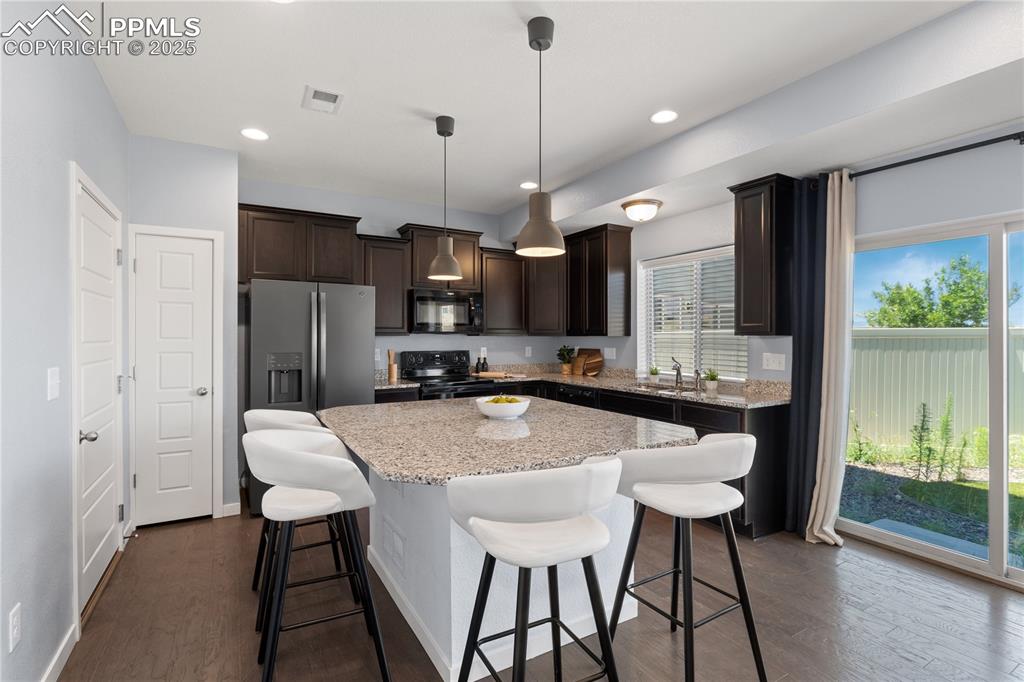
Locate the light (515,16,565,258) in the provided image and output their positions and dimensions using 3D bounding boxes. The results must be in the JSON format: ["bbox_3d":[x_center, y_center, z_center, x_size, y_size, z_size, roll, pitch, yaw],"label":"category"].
[{"bbox_3d":[0.131,-0.911,2.181,0.225,1.025,0.225,0,0,0],"label":"light"}]

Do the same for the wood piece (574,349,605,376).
[{"bbox_3d":[0.843,0.243,5.387,0.120,0.308,0.430,0,0,-30],"label":"wood piece"}]

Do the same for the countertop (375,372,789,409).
[{"bbox_3d":[0.244,0.423,4.123,2.460,0.046,3.005,0,0,-30],"label":"countertop"}]

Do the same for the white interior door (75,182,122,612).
[{"bbox_3d":[-2.260,0.277,2.640,0.040,2.031,0.857,0,0,-30],"label":"white interior door"}]

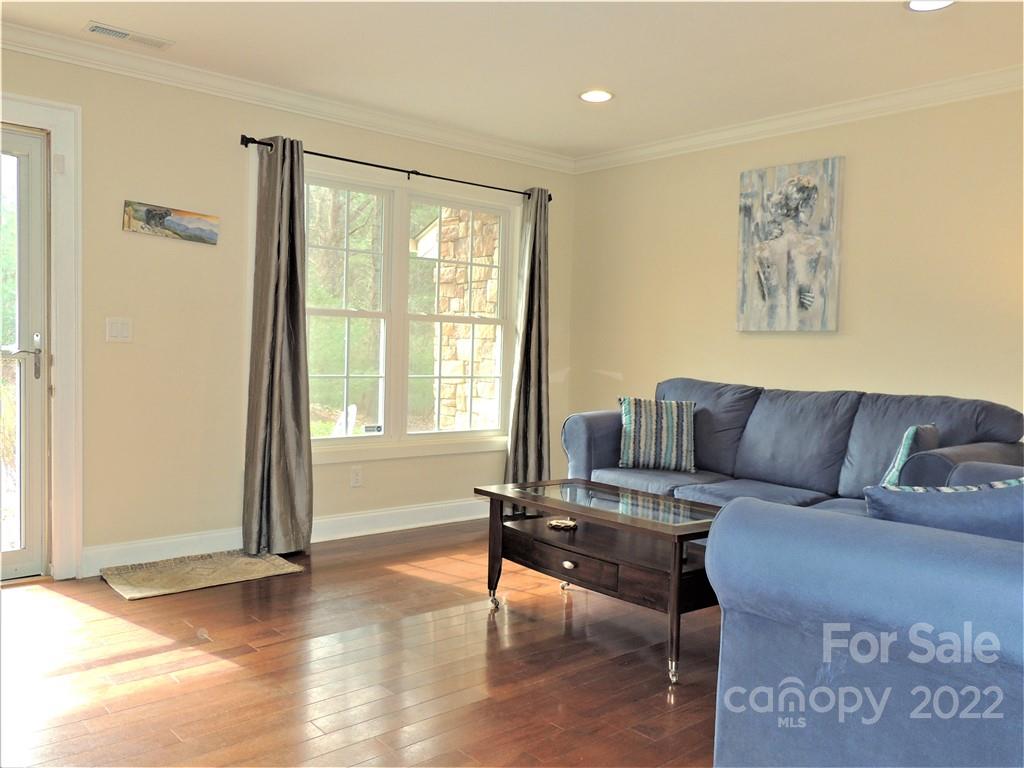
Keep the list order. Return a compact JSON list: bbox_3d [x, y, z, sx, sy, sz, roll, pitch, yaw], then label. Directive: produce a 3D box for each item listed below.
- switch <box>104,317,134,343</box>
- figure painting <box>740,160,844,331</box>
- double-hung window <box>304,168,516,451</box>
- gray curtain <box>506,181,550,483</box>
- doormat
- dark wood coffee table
[{"bbox_3d":[-1.827,-0.248,3.860,0.117,0.116,0.010,-1,3,-41],"label":"switch"},{"bbox_3d":[1.528,-0.745,4.572,0.035,0.912,0.611,-1,3,-41],"label":"figure painting"},{"bbox_3d":[-0.669,-0.382,4.907,1.728,1.494,0.100,-1,3,-41],"label":"double-hung window"},{"bbox_3d":[0.117,-0.212,5.458,0.360,2.145,0.130,-1,3,-41],"label":"gray curtain"},{"bbox_3d":[-1.460,0.883,3.938,0.826,0.030,0.454,-1,3,-41],"label":"doormat"},{"bbox_3d":[0.395,0.711,3.250,0.552,0.502,1.087,-1,3,-39],"label":"dark wood coffee table"}]

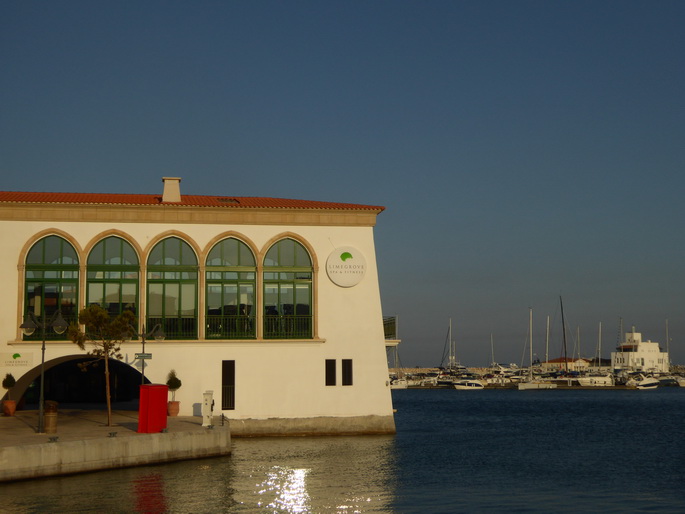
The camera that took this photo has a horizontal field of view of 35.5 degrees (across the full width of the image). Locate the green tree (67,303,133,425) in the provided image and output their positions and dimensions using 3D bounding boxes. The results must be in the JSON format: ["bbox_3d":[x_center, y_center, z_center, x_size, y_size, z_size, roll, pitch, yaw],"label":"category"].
[{"bbox_3d":[-9.369,4.218,41.552,2.500,4.750,2.300,1,-7,-11],"label":"green tree"}]

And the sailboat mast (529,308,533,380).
[{"bbox_3d":[35.273,16.280,200.000,0.350,13.400,0.350,-2,-6,9],"label":"sailboat mast"}]

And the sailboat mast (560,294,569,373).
[{"bbox_3d":[49.884,17.852,240.000,0.400,18.020,0.400,-5,0,11],"label":"sailboat mast"}]

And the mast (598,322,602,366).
[{"bbox_3d":[59.095,20.401,245.000,0.300,12.000,0.300,-2,-7,14],"label":"mast"}]

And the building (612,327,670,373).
[{"bbox_3d":[86.845,27.440,312.000,12.800,14.000,10.000,1,-7,-12],"label":"building"}]

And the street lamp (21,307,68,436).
[{"bbox_3d":[-10.393,4.014,37.302,2.100,4.200,0.630,-7,-9,44],"label":"street lamp"}]

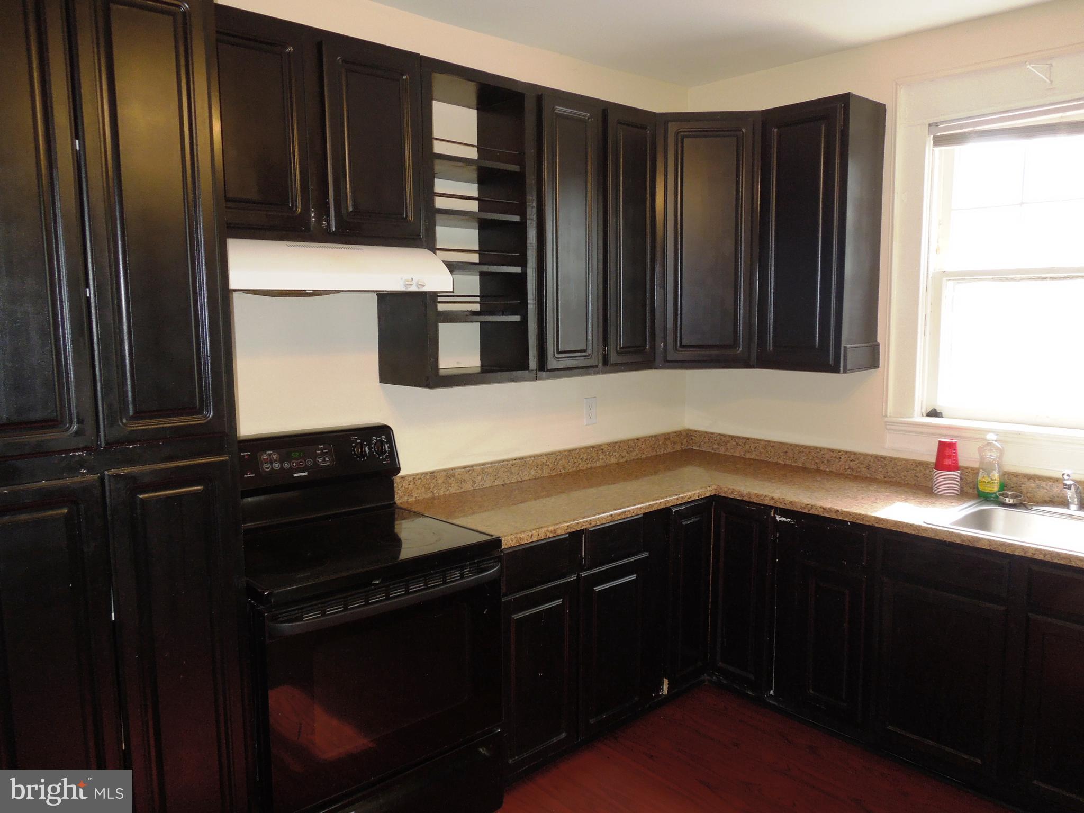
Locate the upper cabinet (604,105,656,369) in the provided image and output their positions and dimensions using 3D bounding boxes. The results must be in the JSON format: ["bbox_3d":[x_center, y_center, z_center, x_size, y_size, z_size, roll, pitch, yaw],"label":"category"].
[{"bbox_3d":[0.252,-0.685,3.316,0.312,1.037,0.342,-6,8,-41],"label":"upper cabinet"}]

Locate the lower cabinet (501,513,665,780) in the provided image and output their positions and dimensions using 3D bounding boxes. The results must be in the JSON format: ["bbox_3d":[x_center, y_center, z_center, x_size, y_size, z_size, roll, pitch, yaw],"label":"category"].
[{"bbox_3d":[-0.029,0.804,3.051,0.828,0.821,0.620,-6,8,-41],"label":"lower cabinet"}]

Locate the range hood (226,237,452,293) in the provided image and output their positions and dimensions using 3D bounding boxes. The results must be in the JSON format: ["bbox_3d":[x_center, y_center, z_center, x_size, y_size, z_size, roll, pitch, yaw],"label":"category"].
[{"bbox_3d":[-0.719,-0.420,2.413,0.744,0.155,0.481,-6,8,-41],"label":"range hood"}]

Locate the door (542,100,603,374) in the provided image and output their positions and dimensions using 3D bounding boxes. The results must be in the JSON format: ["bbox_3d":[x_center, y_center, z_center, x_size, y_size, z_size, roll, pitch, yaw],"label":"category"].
[{"bbox_3d":[0.112,-0.642,2.981,0.303,1.014,0.027,-6,8,-41],"label":"door"}]

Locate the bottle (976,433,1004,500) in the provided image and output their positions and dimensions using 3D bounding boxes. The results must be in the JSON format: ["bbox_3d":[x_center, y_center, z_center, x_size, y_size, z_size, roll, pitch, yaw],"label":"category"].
[{"bbox_3d":[1.665,0.221,2.901,0.096,0.247,0.059,5,9,43],"label":"bottle"}]

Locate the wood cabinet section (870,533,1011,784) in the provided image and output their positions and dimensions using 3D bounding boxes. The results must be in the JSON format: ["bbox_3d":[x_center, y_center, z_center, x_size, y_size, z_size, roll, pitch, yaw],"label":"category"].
[{"bbox_3d":[1.531,0.791,2.767,0.618,0.775,0.425,-6,9,-41],"label":"wood cabinet section"}]

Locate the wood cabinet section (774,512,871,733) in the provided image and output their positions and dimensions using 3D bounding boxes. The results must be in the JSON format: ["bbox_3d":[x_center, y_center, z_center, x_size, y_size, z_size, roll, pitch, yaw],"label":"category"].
[{"bbox_3d":[1.249,0.762,3.088,0.618,0.785,0.383,-6,9,-41],"label":"wood cabinet section"}]

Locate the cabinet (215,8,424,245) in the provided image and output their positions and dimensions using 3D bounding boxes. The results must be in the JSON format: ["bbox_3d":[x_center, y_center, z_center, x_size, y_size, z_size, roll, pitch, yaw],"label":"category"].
[{"bbox_3d":[-0.767,-0.807,2.420,0.744,0.605,0.347,-6,8,-41],"label":"cabinet"}]

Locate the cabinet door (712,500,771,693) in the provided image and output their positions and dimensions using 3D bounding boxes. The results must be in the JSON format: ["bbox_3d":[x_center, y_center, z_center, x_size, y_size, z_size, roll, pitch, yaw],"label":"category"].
[{"bbox_3d":[0.807,0.767,3.197,0.027,0.744,0.279,-6,8,-41],"label":"cabinet door"}]

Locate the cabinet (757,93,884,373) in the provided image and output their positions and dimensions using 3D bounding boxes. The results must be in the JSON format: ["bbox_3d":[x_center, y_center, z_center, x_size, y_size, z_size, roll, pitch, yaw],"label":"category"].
[{"bbox_3d":[1.161,-0.692,3.282,0.322,1.072,0.392,-6,8,-41],"label":"cabinet"}]

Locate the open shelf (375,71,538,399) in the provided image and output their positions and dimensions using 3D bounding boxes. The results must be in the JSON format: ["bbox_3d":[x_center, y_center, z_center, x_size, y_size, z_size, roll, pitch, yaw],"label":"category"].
[{"bbox_3d":[-0.314,-0.625,2.846,0.470,1.072,0.332,-6,8,-41],"label":"open shelf"}]

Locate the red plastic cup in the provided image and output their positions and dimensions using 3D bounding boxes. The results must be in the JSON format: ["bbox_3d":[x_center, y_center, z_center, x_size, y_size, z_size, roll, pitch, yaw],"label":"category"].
[{"bbox_3d":[1.556,0.186,3.005,0.098,0.120,0.098,-1,6,0],"label":"red plastic cup"}]

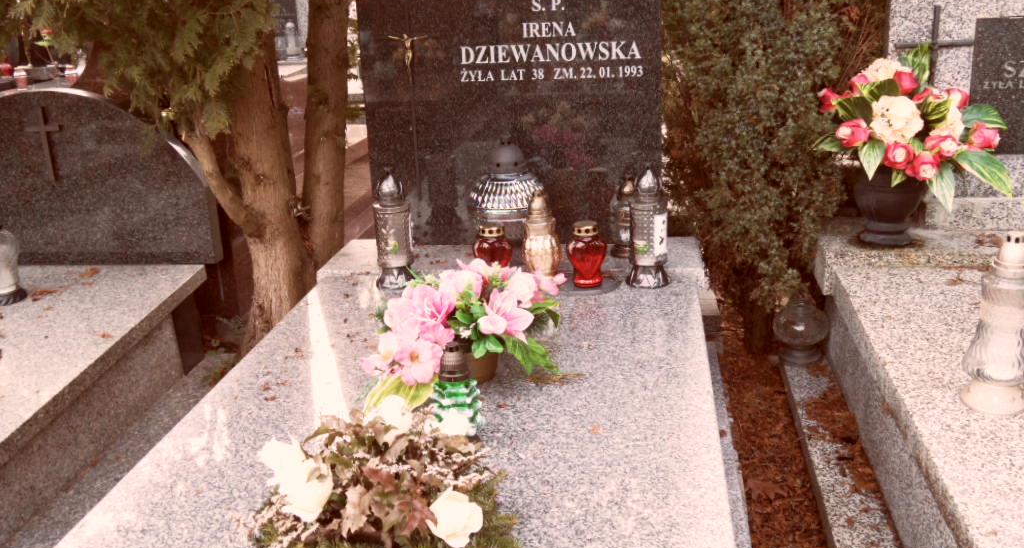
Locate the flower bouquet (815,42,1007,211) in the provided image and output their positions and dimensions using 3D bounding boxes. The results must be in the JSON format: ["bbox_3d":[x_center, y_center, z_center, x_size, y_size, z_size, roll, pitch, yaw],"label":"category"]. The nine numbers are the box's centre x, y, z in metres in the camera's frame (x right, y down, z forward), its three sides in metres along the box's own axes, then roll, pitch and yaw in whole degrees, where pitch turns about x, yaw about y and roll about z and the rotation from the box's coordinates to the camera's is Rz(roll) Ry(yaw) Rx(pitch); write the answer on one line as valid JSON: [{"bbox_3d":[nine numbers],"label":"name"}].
[{"bbox_3d":[0.975,-0.359,2.317,0.460,0.385,0.380,0,19,9],"label":"flower bouquet"}]

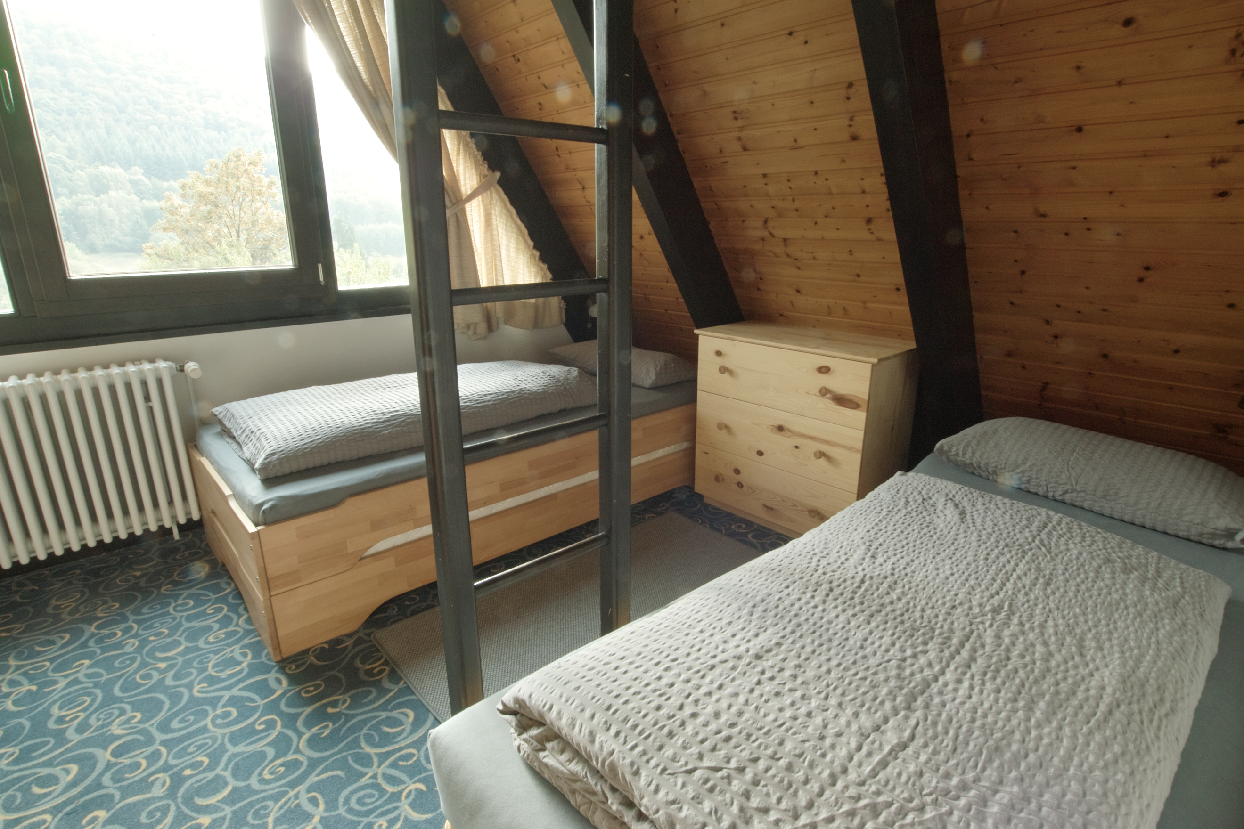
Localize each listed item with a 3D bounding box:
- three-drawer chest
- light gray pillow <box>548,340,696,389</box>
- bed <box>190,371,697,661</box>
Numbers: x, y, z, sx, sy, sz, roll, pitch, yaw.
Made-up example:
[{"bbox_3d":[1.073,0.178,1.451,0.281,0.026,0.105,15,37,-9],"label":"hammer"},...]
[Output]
[{"bbox_3d":[0.734,0.065,2.469,0.446,0.789,0.793,-14,22,-40],"label":"three-drawer chest"},{"bbox_3d":[0.009,-0.287,3.099,0.455,0.130,0.795,-15,22,-41],"label":"light gray pillow"},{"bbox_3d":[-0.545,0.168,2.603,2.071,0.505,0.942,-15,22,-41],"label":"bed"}]

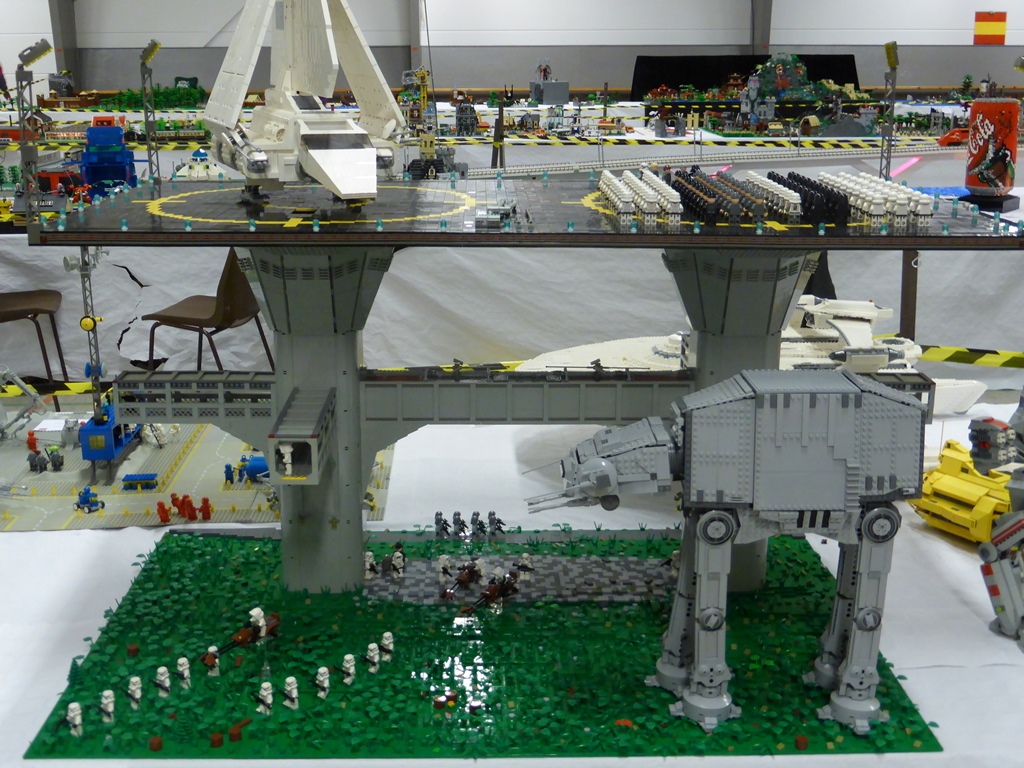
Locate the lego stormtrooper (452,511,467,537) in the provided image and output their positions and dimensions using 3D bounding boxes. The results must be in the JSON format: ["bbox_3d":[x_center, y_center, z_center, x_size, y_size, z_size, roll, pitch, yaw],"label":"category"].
[{"bbox_3d":[-0.093,0.246,2.143,0.025,0.041,0.024,3,17,8],"label":"lego stormtrooper"}]

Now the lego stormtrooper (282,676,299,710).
[{"bbox_3d":[-0.292,0.406,1.601,0.019,0.041,0.024,-15,22,-41],"label":"lego stormtrooper"}]

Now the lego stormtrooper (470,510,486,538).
[{"bbox_3d":[-0.059,0.247,2.142,0.025,0.041,0.024,3,17,8],"label":"lego stormtrooper"}]

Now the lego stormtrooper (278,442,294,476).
[{"bbox_3d":[-0.304,0.103,1.640,0.020,0.041,0.025,-1,17,-4],"label":"lego stormtrooper"}]

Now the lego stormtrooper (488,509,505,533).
[{"bbox_3d":[-0.027,0.246,2.144,0.025,0.041,0.024,3,17,8],"label":"lego stormtrooper"}]

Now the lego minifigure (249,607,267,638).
[{"bbox_3d":[-0.345,0.323,1.643,0.025,0.037,0.022,14,21,38],"label":"lego minifigure"}]

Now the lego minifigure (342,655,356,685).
[{"bbox_3d":[-0.223,0.389,1.660,0.019,0.041,0.024,-15,22,-41],"label":"lego minifigure"}]

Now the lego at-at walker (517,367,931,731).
[{"bbox_3d":[0.263,0.207,1.579,0.489,0.447,0.187,0,16,0],"label":"lego at-at walker"}]

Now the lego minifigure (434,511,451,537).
[{"bbox_3d":[-0.123,0.246,2.143,0.025,0.041,0.024,3,17,8],"label":"lego minifigure"}]

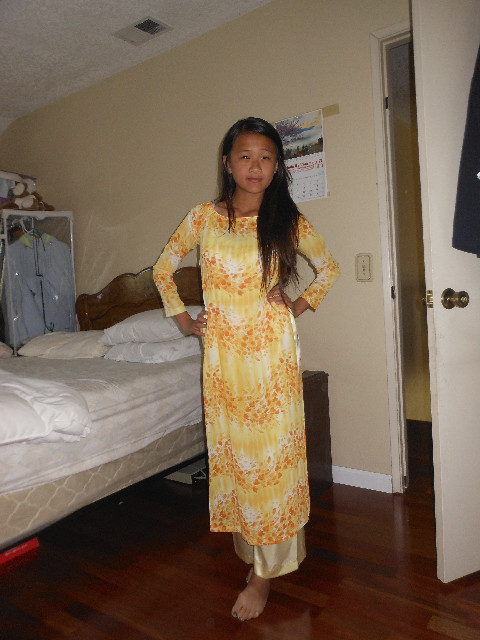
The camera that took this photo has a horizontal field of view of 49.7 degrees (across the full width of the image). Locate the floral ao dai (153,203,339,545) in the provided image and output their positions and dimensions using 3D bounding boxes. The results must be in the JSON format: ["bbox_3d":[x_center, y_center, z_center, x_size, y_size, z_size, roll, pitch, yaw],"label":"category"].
[{"bbox_3d":[0.018,0.167,1.647,0.580,1.080,0.320,-3,2,12],"label":"floral ao dai"}]

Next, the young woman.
[{"bbox_3d":[0.018,0.113,1.667,0.590,1.530,0.370,-3,2,12],"label":"young woman"}]

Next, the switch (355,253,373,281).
[{"bbox_3d":[0.587,-0.254,2.469,0.083,0.132,0.015,-2,2,33],"label":"switch"}]

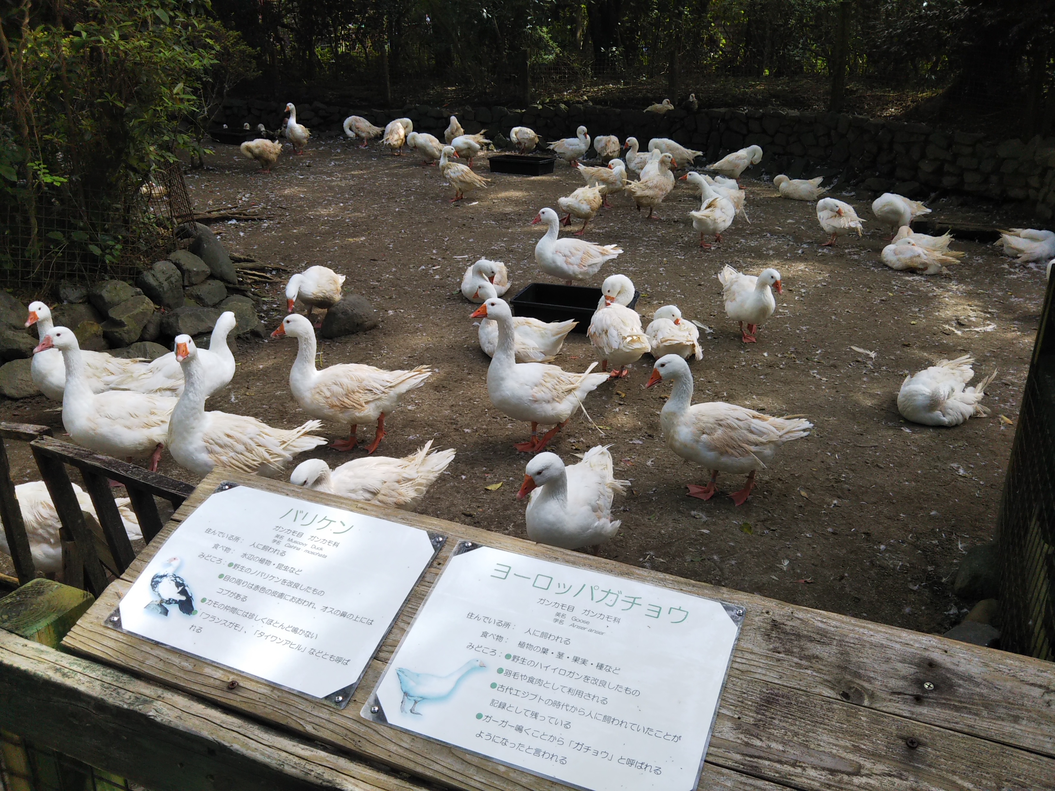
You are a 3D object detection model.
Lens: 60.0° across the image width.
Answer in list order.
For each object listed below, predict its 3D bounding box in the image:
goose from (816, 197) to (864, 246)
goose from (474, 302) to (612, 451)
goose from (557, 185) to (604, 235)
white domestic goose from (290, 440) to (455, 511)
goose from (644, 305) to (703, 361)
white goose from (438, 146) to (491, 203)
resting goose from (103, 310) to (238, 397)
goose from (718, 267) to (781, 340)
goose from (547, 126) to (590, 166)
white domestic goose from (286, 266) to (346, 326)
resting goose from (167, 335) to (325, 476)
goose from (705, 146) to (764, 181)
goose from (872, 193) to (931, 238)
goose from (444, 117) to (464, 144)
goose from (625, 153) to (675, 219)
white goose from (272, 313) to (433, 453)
[{"bbox_3d":[2.637,-1.487,7.721,0.490,0.390,0.280,-7,23,-18],"label":"goose"},{"bbox_3d":[0.062,-0.099,3.809,0.620,0.680,0.270,-7,23,-18],"label":"goose"},{"bbox_3d":[0.462,-1.644,8.042,0.516,0.390,0.267,-15,27,-34],"label":"goose"},{"bbox_3d":[-0.544,0.324,3.225,0.620,0.380,0.280,-8,24,-22],"label":"white domestic goose"},{"bbox_3d":[0.832,-0.387,5.139,0.284,0.275,0.482,-4,23,-12],"label":"goose"},{"bbox_3d":[-0.673,-2.373,9.784,0.624,0.548,0.260,12,25,25],"label":"white goose"},{"bbox_3d":[-1.627,-0.157,4.204,0.570,0.500,0.270,-7,23,-21],"label":"resting goose"},{"bbox_3d":[1.304,-0.576,5.399,0.258,0.439,0.593,-8,24,-20],"label":"goose"},{"bbox_3d":[0.530,-3.246,11.817,0.580,0.500,0.270,6,23,11],"label":"goose"},{"bbox_3d":[-1.271,-0.625,5.537,0.267,0.370,0.516,14,26,29],"label":"white domestic goose"},{"bbox_3d":[-1.023,0.088,3.384,0.570,0.680,0.270,-11,25,-28],"label":"resting goose"},{"bbox_3d":[2.539,-2.828,11.287,0.658,0.522,0.290,5,23,11],"label":"goose"},{"bbox_3d":[3.405,-1.648,8.312,0.550,0.430,0.270,-5,23,-16],"label":"goose"},{"bbox_3d":[-1.066,-3.811,13.328,0.280,0.530,0.500,-1,22,-6],"label":"goose"},{"bbox_3d":[1.169,-2.016,8.709,0.570,0.580,0.270,-8,24,-20],"label":"goose"},{"bbox_3d":[-0.729,-0.056,3.855,0.650,0.610,0.270,-3,22,-10],"label":"white goose"}]

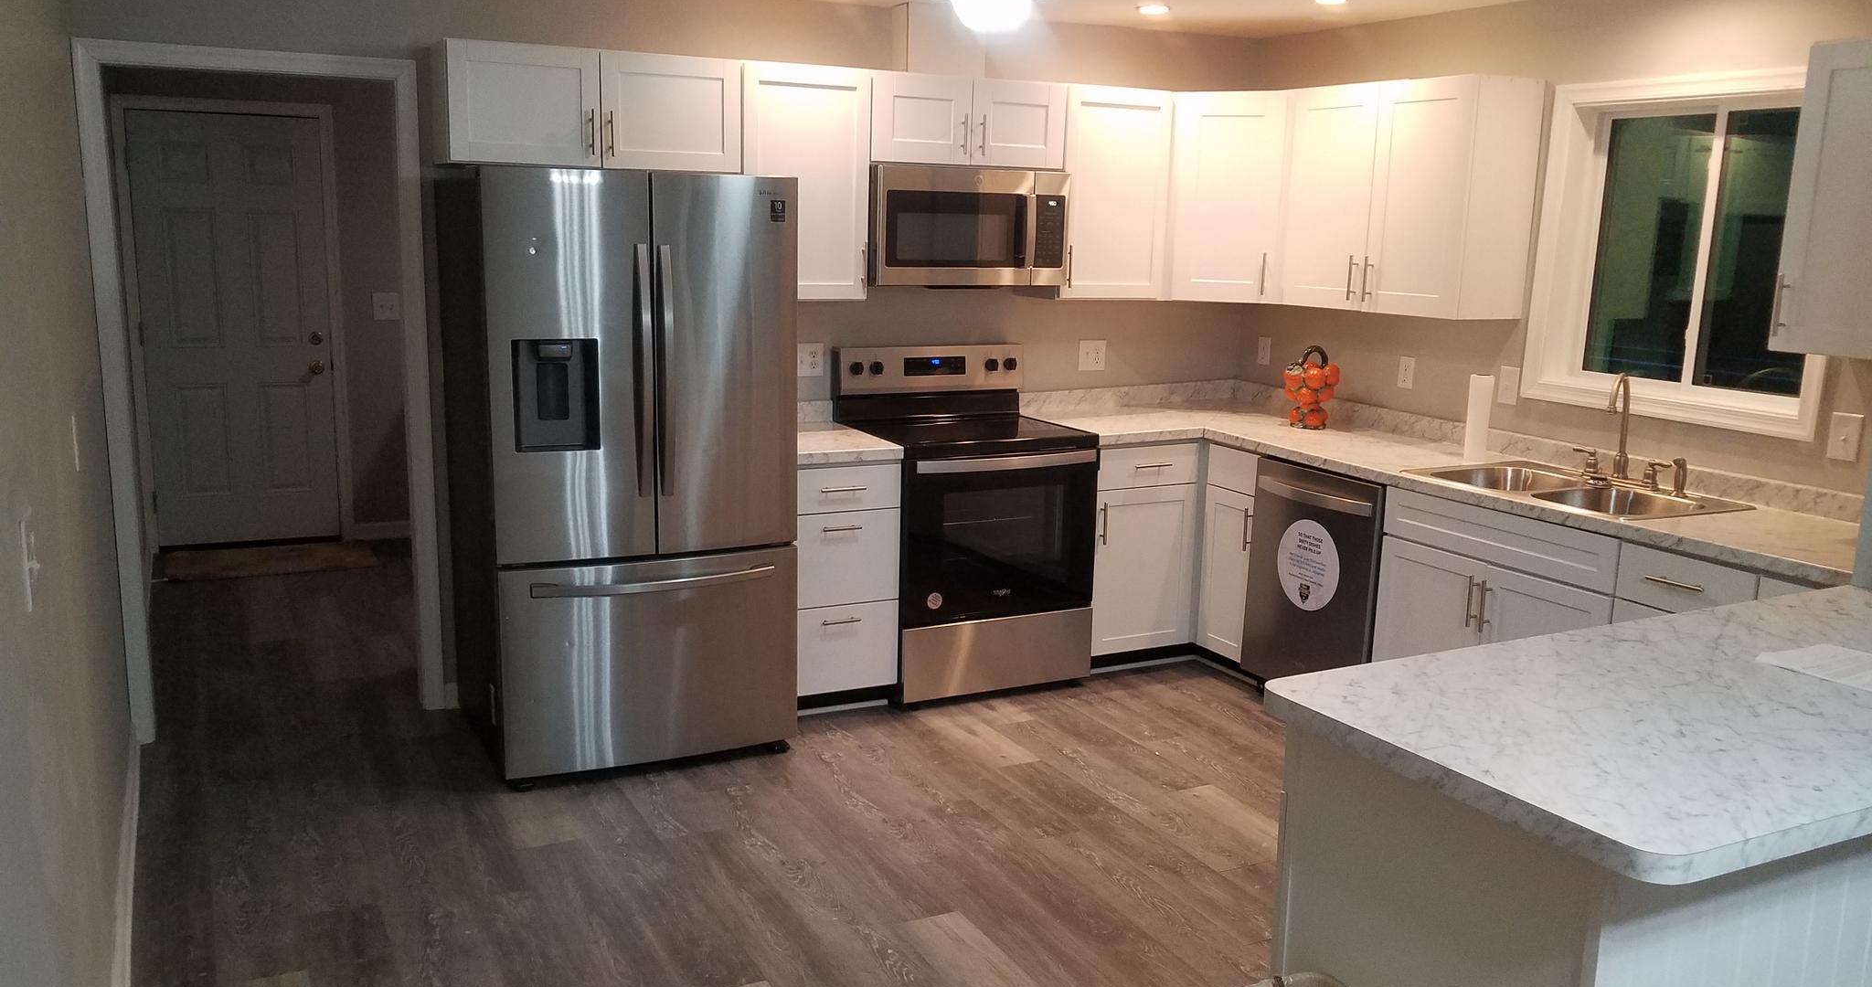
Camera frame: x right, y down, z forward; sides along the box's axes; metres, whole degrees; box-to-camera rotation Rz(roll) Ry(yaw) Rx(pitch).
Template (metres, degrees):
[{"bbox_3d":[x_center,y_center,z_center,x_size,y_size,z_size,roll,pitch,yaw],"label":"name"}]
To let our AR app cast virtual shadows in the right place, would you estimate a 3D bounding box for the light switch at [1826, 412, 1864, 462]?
[{"bbox_3d":[2.418,-0.150,3.737,0.014,0.122,0.081,-4,12,-26],"label":"light switch"}]

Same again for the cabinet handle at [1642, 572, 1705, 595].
[{"bbox_3d":[1.845,0.227,3.501,0.035,0.013,0.160,-4,12,-26],"label":"cabinet handle"}]

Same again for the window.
[{"bbox_3d":[2.232,-0.731,4.216,0.100,1.012,0.981,-4,12,-27],"label":"window"}]

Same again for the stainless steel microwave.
[{"bbox_3d":[0.069,-0.960,5.073,0.757,0.410,0.390,-4,12,-26],"label":"stainless steel microwave"}]

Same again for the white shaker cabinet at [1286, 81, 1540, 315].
[{"bbox_3d":[1.636,-1.029,4.938,0.313,0.774,0.863,-4,12,-27],"label":"white shaker cabinet"}]

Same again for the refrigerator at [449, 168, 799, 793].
[{"bbox_3d":[-0.996,-0.096,4.413,0.900,1.760,0.865,-4,12,-27],"label":"refrigerator"}]

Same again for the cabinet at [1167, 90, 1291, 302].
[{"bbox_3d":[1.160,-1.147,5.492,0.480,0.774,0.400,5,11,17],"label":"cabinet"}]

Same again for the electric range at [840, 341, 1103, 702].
[{"bbox_3d":[0.105,0.087,5.118,0.760,1.190,0.690,-4,12,-26],"label":"electric range"}]

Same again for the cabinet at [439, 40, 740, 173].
[{"bbox_3d":[-1.094,-1.212,4.470,0.914,0.350,0.325,-4,12,-26],"label":"cabinet"}]

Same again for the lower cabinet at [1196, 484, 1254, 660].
[{"bbox_3d":[1.329,0.274,5.345,0.590,0.640,0.295,-4,12,-27],"label":"lower cabinet"}]

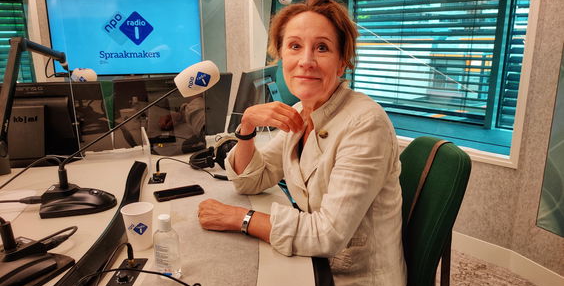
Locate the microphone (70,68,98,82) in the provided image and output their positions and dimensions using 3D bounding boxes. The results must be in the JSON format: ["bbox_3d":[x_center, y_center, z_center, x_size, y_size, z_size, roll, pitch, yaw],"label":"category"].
[{"bbox_3d":[-0.915,-0.300,2.030,0.125,0.085,0.080,17,13,-4],"label":"microphone"}]

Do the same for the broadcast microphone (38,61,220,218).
[{"bbox_3d":[-0.408,-0.019,1.208,0.477,0.401,0.120,-2,14,-10],"label":"broadcast microphone"}]

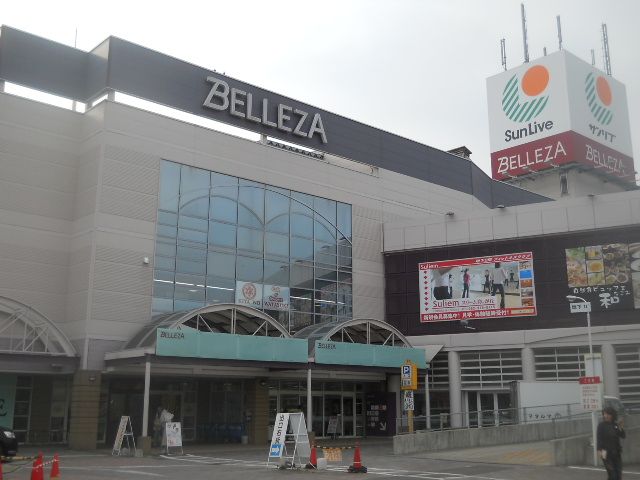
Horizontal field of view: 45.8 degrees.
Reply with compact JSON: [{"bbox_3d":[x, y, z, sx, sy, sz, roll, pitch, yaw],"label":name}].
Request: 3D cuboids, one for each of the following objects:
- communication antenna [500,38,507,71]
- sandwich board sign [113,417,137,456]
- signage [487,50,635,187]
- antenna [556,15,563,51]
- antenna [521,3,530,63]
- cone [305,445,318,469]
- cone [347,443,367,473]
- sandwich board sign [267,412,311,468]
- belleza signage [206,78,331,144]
[{"bbox_3d":[18.055,-18.044,73.844,0.300,3.370,0.330,11,-17,-41],"label":"communication antenna"},{"bbox_3d":[-6.678,6.741,26.096,0.560,1.280,0.500,11,-17,-40],"label":"sandwich board sign"},{"bbox_3d":[23.585,-10.561,74.163,11.604,10.503,8.434,11,-17,-41],"label":"signage"},{"bbox_3d":[21.982,-19.026,69.623,0.270,3.520,0.280,11,-17,-41],"label":"antenna"},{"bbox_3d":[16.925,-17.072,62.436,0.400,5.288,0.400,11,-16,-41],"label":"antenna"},{"bbox_3d":[-0.201,5.783,20.545,0.390,0.700,0.390,0,-12,0],"label":"cone"},{"bbox_3d":[0.888,5.310,18.526,0.420,0.710,0.420,0,-13,0],"label":"cone"},{"bbox_3d":[-0.770,5.345,20.255,0.900,1.410,0.820,-12,-17,42],"label":"sandwich board sign"},{"bbox_3d":[-2.358,-6.016,35.490,7.276,1.369,0.250,11,-16,-41],"label":"belleza signage"}]

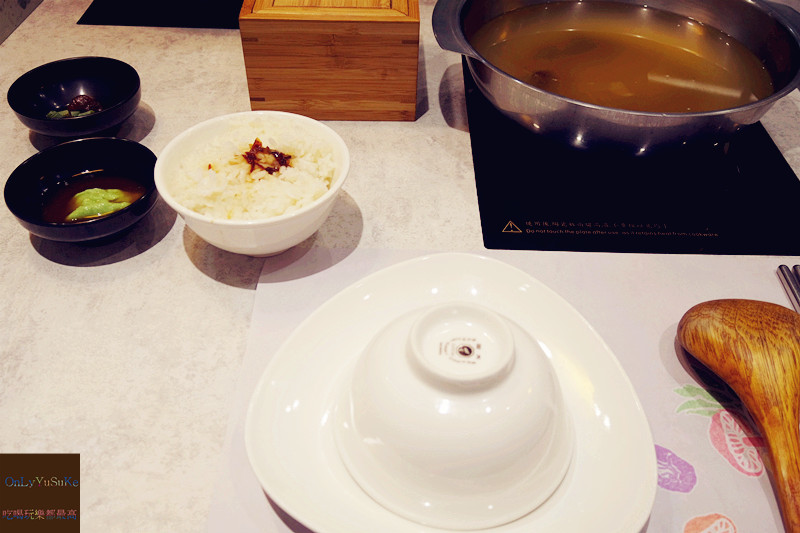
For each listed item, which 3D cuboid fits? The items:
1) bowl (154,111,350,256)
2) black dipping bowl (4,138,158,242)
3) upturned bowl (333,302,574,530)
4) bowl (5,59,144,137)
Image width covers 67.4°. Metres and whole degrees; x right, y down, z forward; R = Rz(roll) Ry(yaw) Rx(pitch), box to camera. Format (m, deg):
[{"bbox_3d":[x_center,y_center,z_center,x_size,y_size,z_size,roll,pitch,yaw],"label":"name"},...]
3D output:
[{"bbox_3d":[-0.098,-0.048,0.415,0.125,0.059,0.125,2,46,-2],"label":"bowl"},{"bbox_3d":[-0.217,-0.048,0.424,0.100,0.035,0.100,2,46,-2],"label":"black dipping bowl"},{"bbox_3d":[0.029,0.052,0.289,0.127,0.056,0.127,2,46,-2],"label":"upturned bowl"},{"bbox_3d":[-0.266,-0.135,0.505,0.100,0.035,0.100,2,46,-2],"label":"bowl"}]

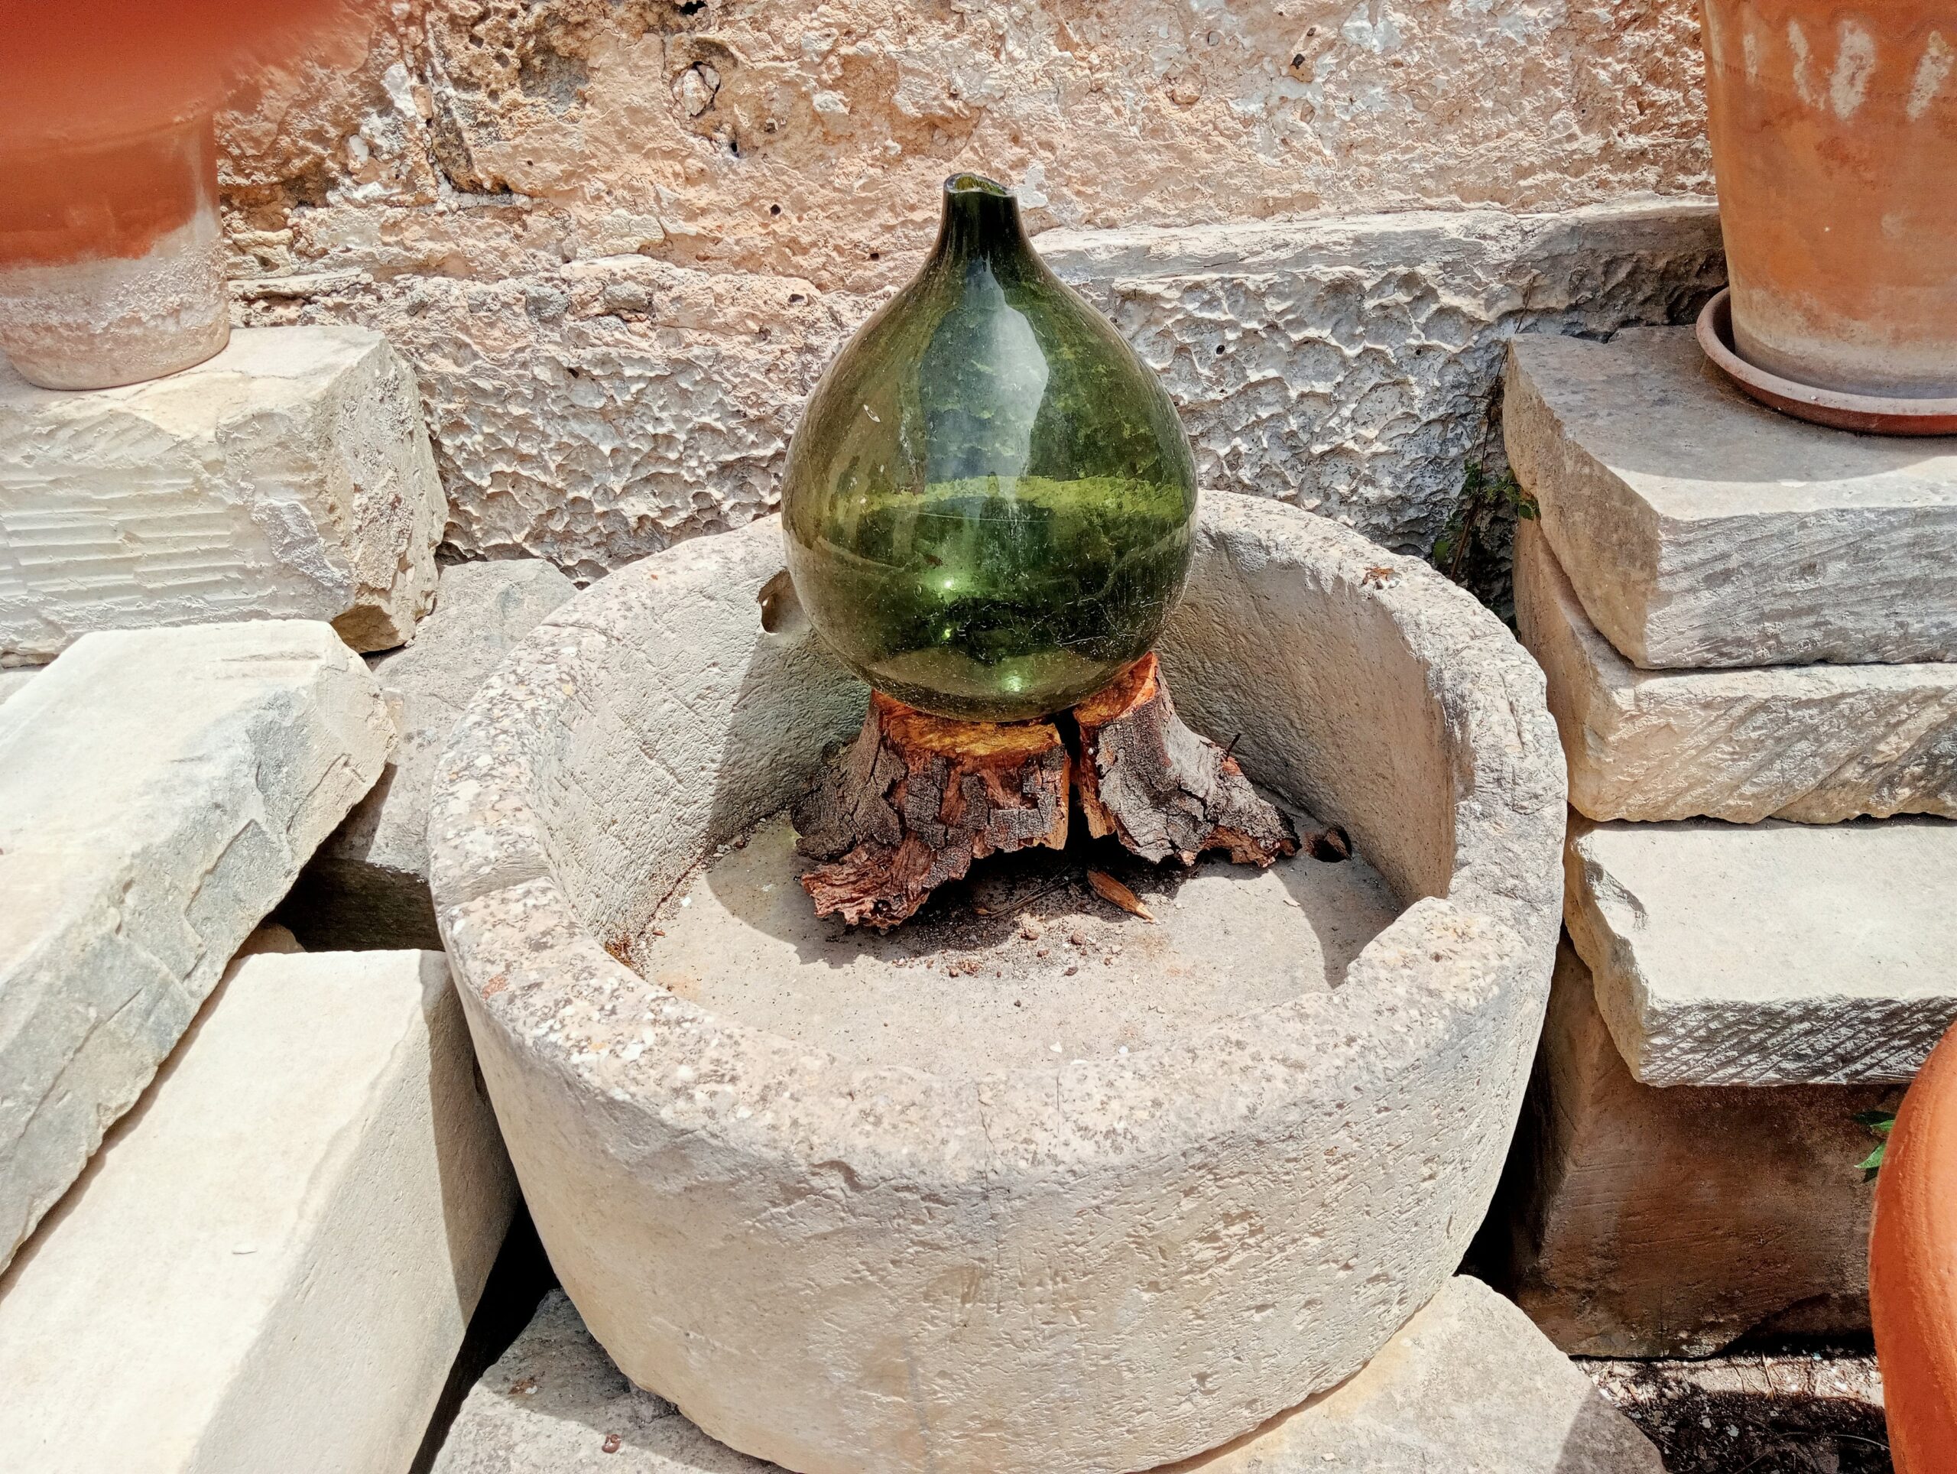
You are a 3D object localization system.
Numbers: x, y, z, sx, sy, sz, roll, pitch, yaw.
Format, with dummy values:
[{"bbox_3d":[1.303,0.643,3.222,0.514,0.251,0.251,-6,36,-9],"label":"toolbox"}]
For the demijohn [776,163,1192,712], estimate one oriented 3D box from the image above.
[{"bbox_3d":[0.008,-0.212,1.170,0.312,0.393,0.312,-2,34,0],"label":"demijohn"}]

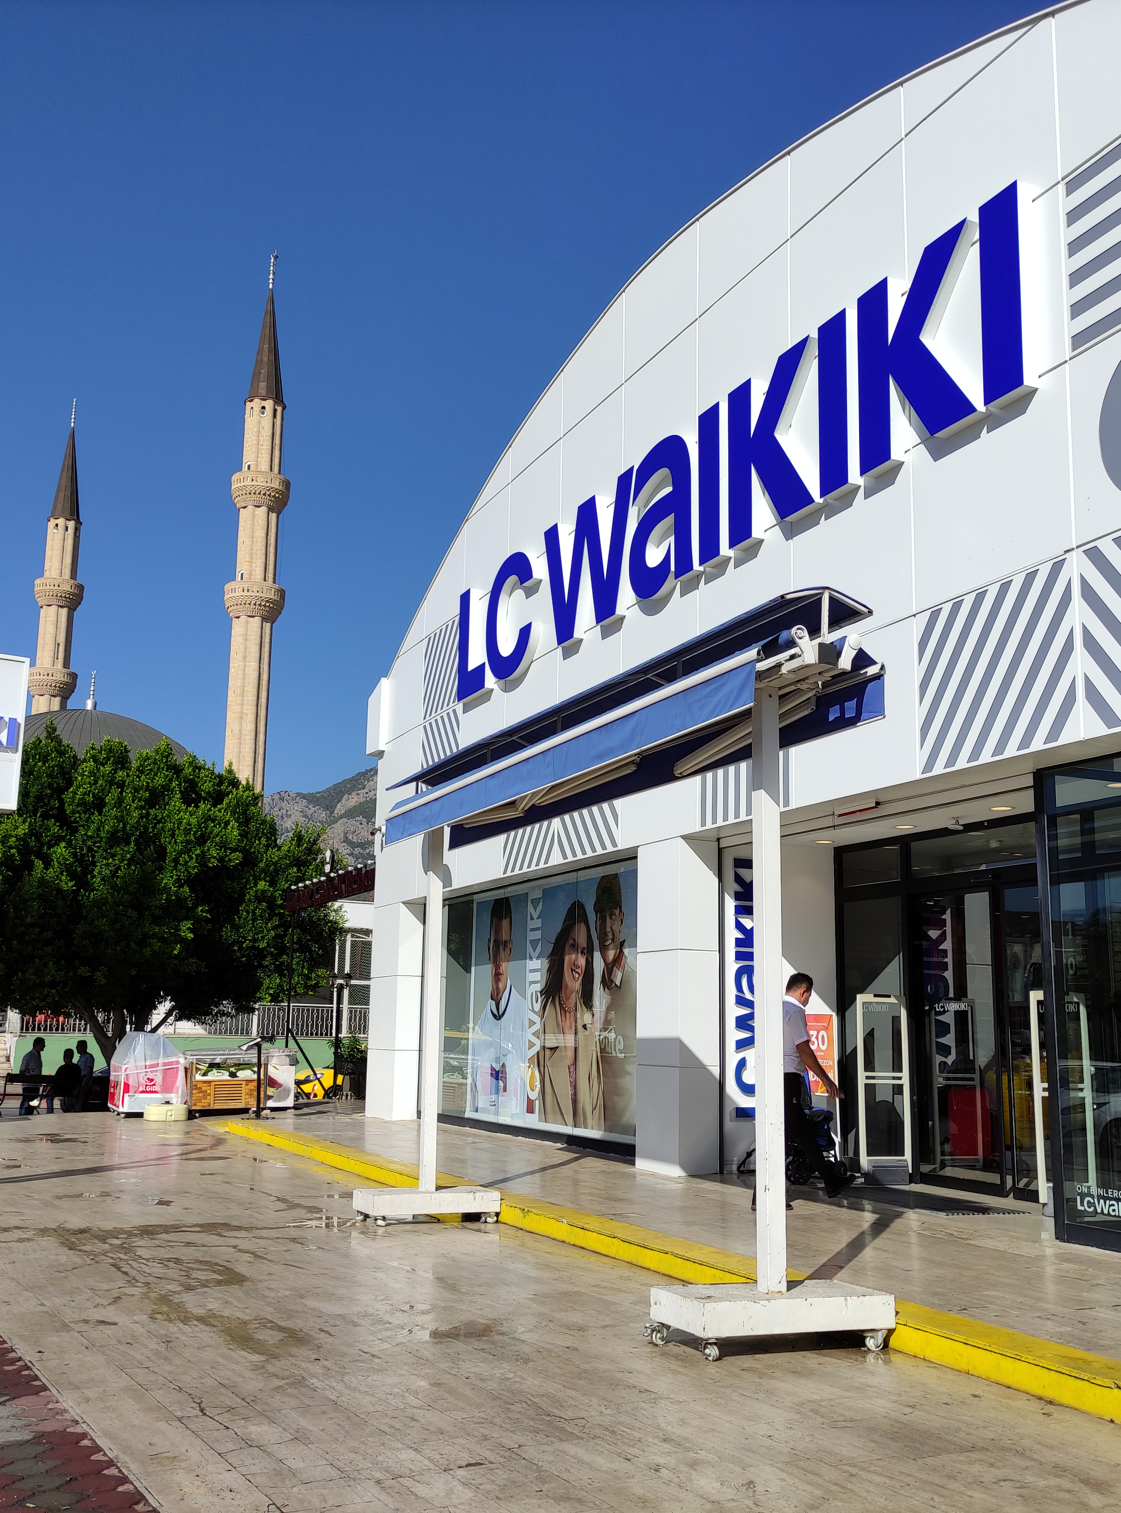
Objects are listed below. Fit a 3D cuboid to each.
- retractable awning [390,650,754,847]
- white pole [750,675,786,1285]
[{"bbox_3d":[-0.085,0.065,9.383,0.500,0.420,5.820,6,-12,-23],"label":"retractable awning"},{"bbox_3d":[1.005,1.073,7.028,0.100,2.900,0.100,4,-11,-18],"label":"white pole"}]

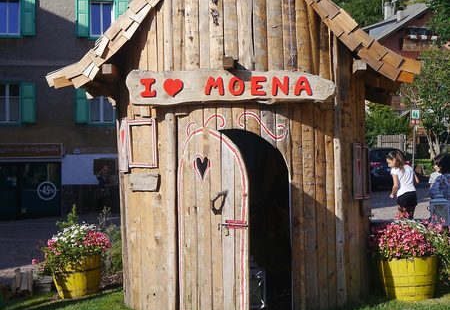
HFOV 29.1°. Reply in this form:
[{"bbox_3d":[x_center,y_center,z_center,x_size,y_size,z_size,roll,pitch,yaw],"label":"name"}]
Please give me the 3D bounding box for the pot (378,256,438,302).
[{"bbox_3d":[1.798,1.207,8.471,0.570,0.420,0.570,0,0,0],"label":"pot"}]

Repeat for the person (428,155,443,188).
[{"bbox_3d":[2.722,0.704,11.000,0.420,1.400,0.280,0,0,-25],"label":"person"}]

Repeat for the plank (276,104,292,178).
[{"bbox_3d":[0.509,-0.132,7.600,0.135,0.658,0.050,-1,0,-15],"label":"plank"}]

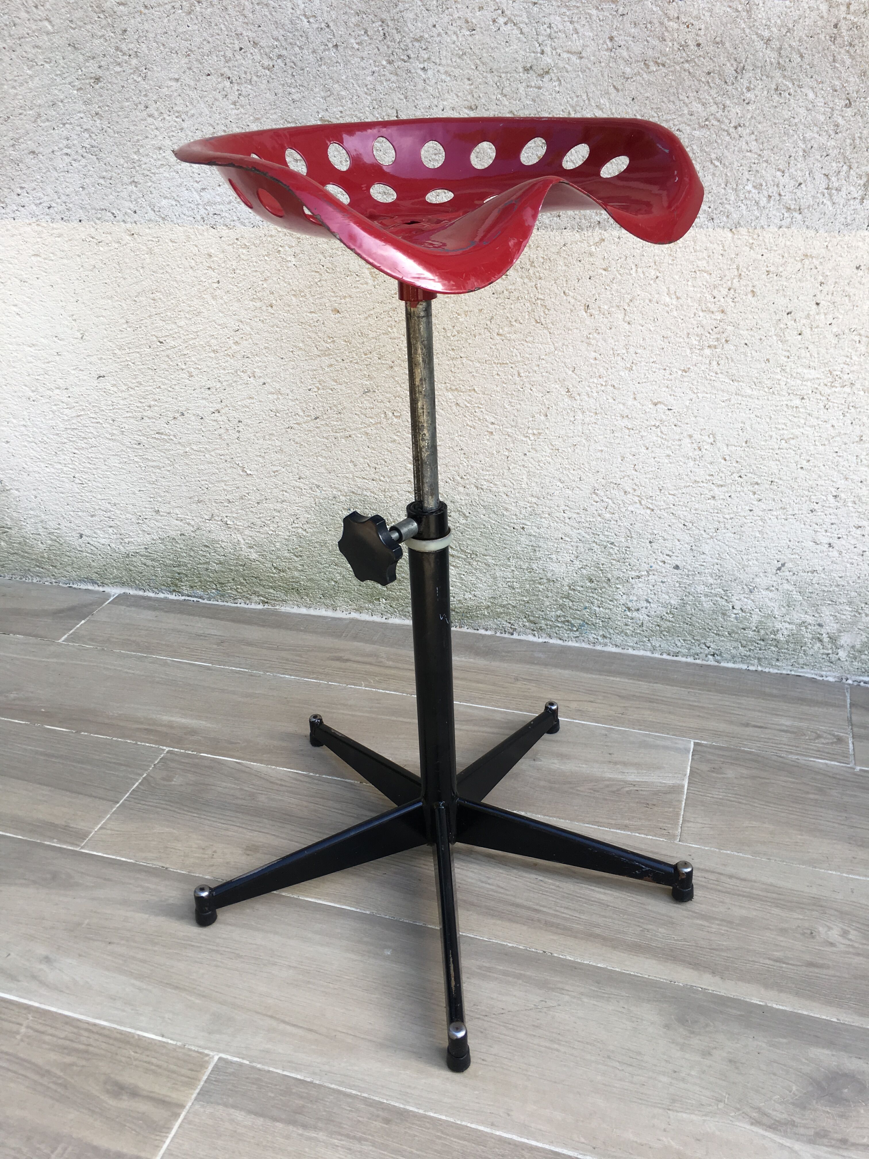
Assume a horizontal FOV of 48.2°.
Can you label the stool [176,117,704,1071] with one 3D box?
[{"bbox_3d":[-0.005,-0.030,0.967,0.547,0.771,0.535,-26,36,-38],"label":"stool"}]

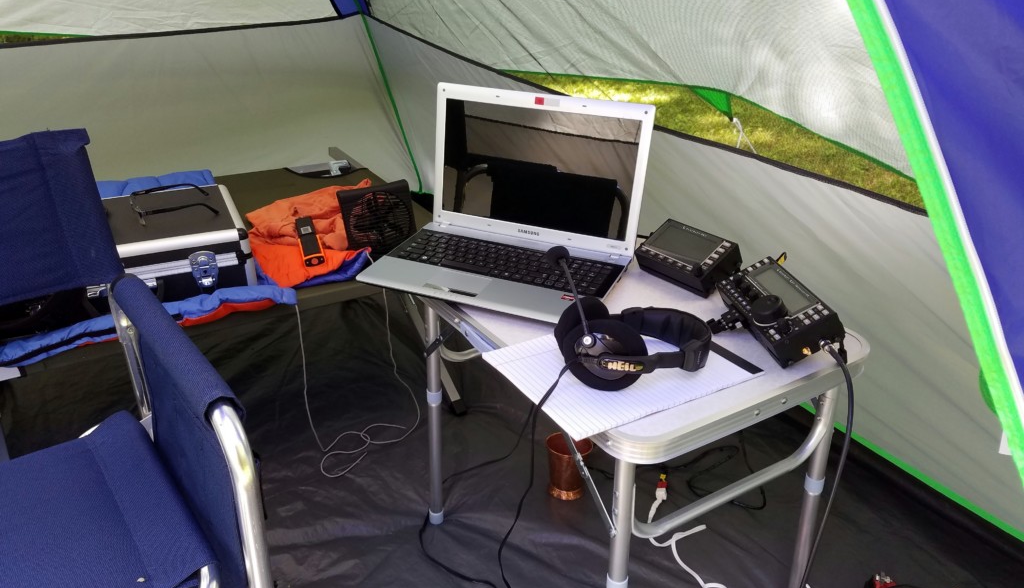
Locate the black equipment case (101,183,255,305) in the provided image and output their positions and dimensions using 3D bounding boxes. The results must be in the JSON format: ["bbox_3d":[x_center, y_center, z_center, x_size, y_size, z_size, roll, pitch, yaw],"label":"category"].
[{"bbox_3d":[-0.756,-0.073,1.501,0.450,0.135,0.335,-11,27,-23],"label":"black equipment case"}]

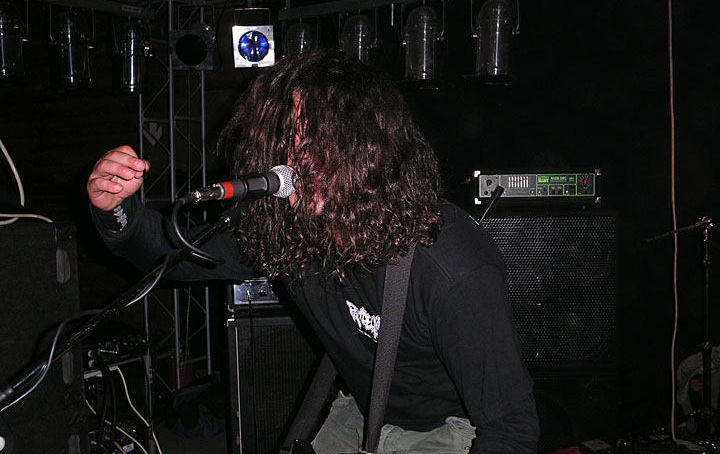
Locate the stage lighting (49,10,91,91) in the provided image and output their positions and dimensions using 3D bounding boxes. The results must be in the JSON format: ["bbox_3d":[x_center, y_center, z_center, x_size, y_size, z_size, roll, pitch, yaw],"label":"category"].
[{"bbox_3d":[-1.219,-0.750,3.341,0.170,0.325,0.170,2,4,45],"label":"stage lighting"}]

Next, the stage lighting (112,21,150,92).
[{"bbox_3d":[-1.020,-0.766,3.552,0.170,0.325,0.170,2,4,45],"label":"stage lighting"}]

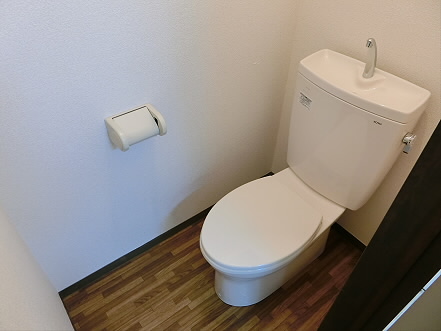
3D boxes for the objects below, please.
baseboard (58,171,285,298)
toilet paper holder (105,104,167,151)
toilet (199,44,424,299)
[{"bbox_3d":[-0.185,0.320,1.663,1.260,0.070,0.017,-27,49,-27],"label":"baseboard"},{"bbox_3d":[-0.274,-0.110,1.070,0.167,0.113,0.123,-27,49,-27],"label":"toilet paper holder"},{"bbox_3d":[0.261,0.129,1.276,0.746,0.890,0.442,-27,49,-27],"label":"toilet"}]

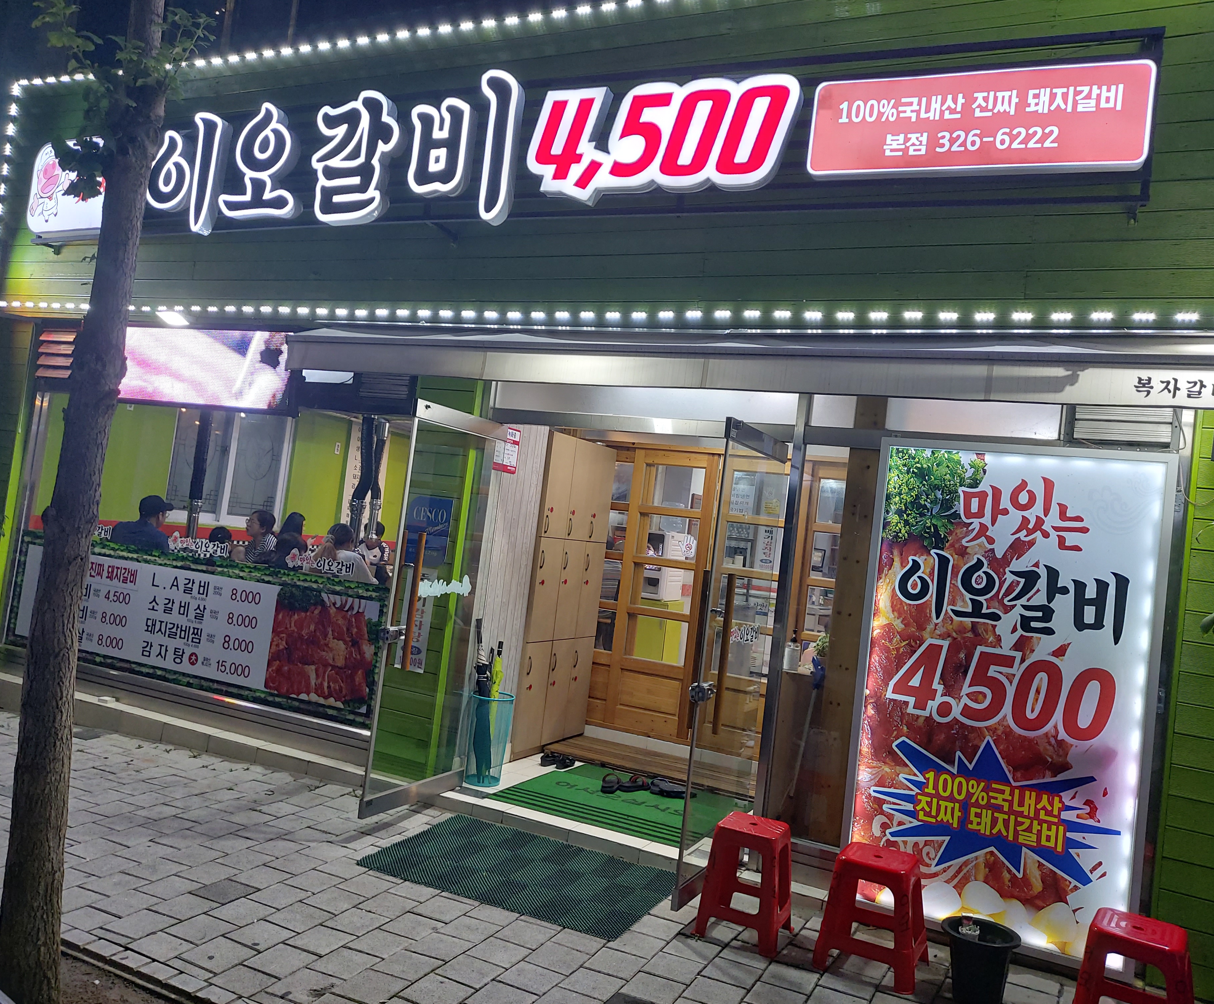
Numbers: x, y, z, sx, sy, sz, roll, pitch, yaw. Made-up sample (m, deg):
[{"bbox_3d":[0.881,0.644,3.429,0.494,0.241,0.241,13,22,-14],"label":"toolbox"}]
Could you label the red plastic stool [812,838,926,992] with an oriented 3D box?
[{"bbox_3d":[1.076,1.632,3.854,0.335,0.444,0.320,6,-3,25],"label":"red plastic stool"}]

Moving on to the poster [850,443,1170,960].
[{"bbox_3d":[1.712,0.818,4.210,1.198,2.131,0.152,6,-3,25],"label":"poster"}]

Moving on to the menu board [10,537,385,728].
[{"bbox_3d":[-2.901,0.792,6.513,3.410,0.842,0.020,6,-3,25],"label":"menu board"}]

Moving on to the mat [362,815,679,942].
[{"bbox_3d":[-0.393,1.733,4.588,1.330,0.016,0.893,4,-1,25],"label":"mat"}]

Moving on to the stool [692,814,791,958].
[{"bbox_3d":[0.604,1.593,4.076,0.330,0.447,0.315,6,-3,25],"label":"stool"}]

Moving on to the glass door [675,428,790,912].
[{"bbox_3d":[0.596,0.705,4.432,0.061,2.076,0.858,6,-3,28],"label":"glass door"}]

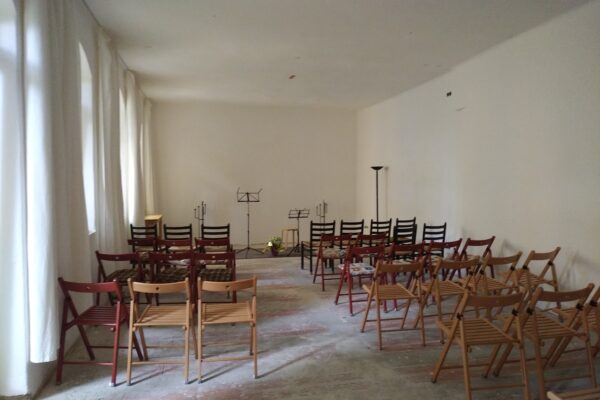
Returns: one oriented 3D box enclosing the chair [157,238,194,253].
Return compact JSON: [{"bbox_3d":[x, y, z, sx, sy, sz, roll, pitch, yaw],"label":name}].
[{"bbox_3d":[-1.567,0.859,5.392,0.440,0.770,0.480,0,2,-1],"label":"chair"}]

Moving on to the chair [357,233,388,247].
[{"bbox_3d":[0.977,0.823,6.022,0.440,0.770,0.480,-1,2,-14],"label":"chair"}]

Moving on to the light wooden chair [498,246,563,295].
[{"bbox_3d":[2.422,0.870,4.402,0.440,0.770,0.480,-1,2,-27],"label":"light wooden chair"}]

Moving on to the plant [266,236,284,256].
[{"bbox_3d":[-0.500,0.932,8.457,0.360,0.410,0.360,-1,2,-12],"label":"plant"}]

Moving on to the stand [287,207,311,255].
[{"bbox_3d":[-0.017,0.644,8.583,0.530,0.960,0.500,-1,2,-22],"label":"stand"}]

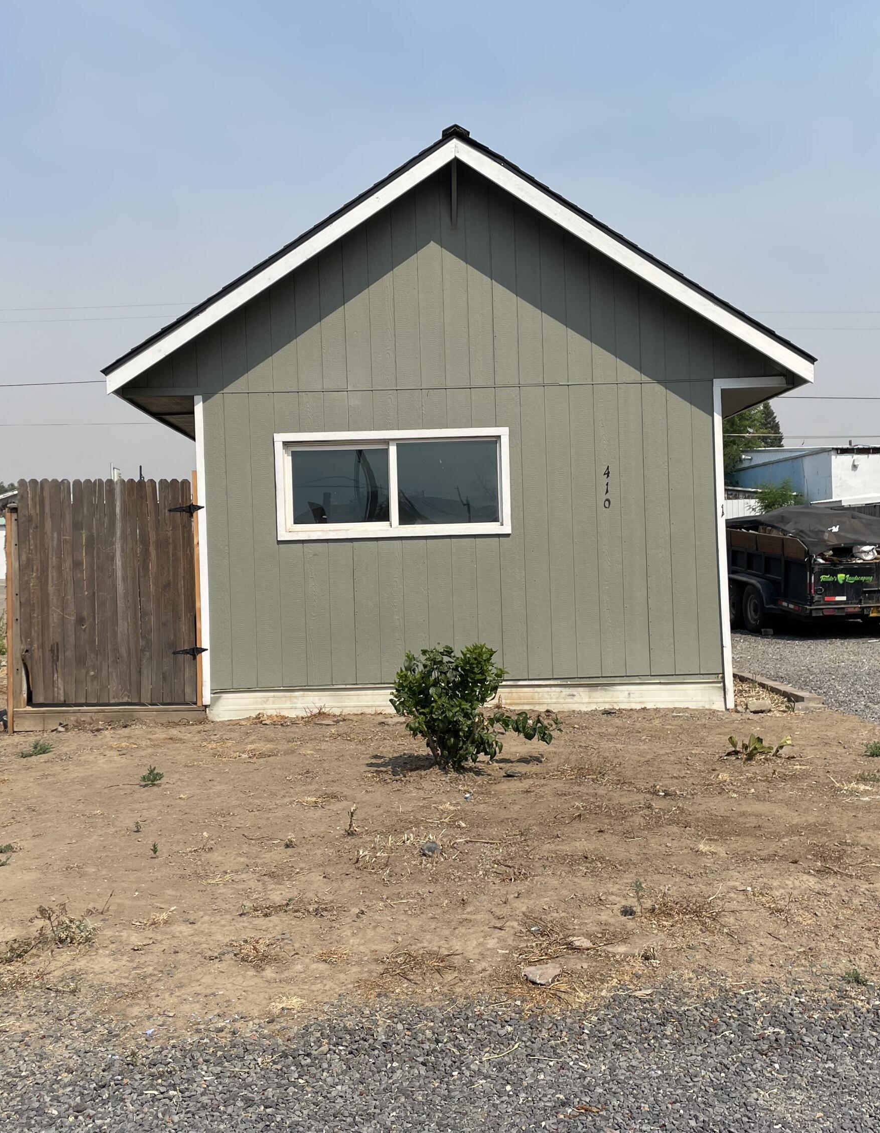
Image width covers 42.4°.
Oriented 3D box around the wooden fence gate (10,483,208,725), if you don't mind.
[{"bbox_3d":[-2.743,0.309,9.270,1.610,2.060,0.130,-2,0,-2],"label":"wooden fence gate"}]

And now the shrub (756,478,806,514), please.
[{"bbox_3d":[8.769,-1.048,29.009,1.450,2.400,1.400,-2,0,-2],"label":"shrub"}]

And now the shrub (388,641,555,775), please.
[{"bbox_3d":[0.223,0.912,7.400,1.080,0.830,0.850,-2,0,-2],"label":"shrub"}]

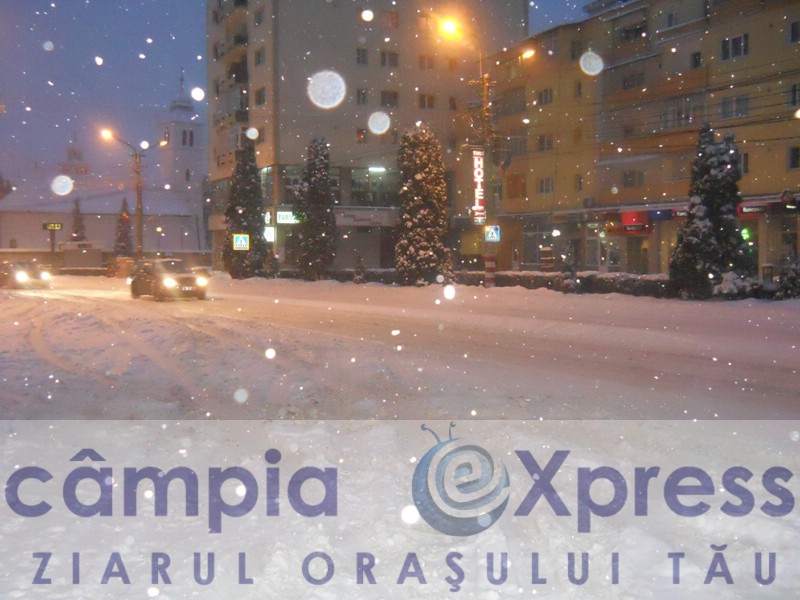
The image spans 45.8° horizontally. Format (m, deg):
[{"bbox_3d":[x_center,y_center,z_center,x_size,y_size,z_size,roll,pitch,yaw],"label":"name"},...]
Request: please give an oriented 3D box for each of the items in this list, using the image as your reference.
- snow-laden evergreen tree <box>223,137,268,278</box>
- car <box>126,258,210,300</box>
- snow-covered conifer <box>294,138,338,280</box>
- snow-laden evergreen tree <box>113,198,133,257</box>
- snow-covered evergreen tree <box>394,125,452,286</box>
[{"bbox_3d":[-9.621,-5.729,59.000,2.780,8.900,2.780,0,3,0],"label":"snow-laden evergreen tree"},{"bbox_3d":[-8.607,-0.757,35.000,1.750,1.500,4.200,-1,3,-29],"label":"car"},{"bbox_3d":[-4.759,-5.129,54.000,2.430,8.150,2.430,0,3,0],"label":"snow-covered conifer"},{"bbox_3d":[-21.380,-4.892,73.000,1.750,5.860,1.750,0,3,0],"label":"snow-laden evergreen tree"},{"bbox_3d":[1.141,-4.564,46.000,2.730,7.910,2.730,0,3,0],"label":"snow-covered evergreen tree"}]

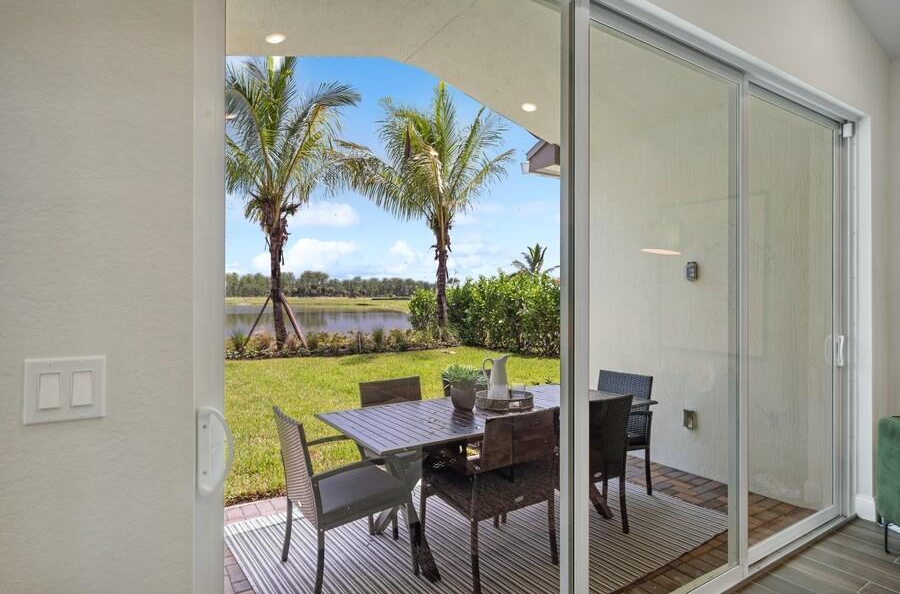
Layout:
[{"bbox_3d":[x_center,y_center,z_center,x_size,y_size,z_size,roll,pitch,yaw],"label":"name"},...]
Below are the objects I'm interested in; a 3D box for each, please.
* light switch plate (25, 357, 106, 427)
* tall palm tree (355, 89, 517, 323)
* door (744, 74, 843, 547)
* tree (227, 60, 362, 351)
[{"bbox_3d":[-0.708,0.171,0.831,0.116,0.115,0.010,0,0,-30],"label":"light switch plate"},{"bbox_3d":[-0.702,-3.114,16.200,6.100,9.432,5.800,0,0,0],"label":"tall palm tree"},{"bbox_3d":[1.885,0.133,2.473,1.100,2.379,0.050,0,0,-30],"label":"door"},{"bbox_3d":[-5.342,-3.133,14.100,5.900,9.494,5.700,0,0,0],"label":"tree"}]

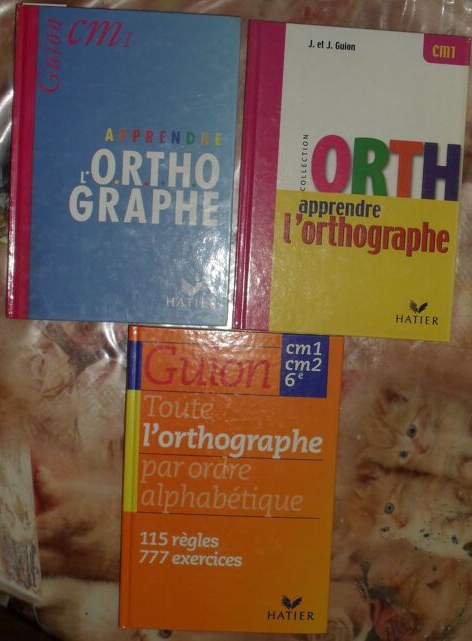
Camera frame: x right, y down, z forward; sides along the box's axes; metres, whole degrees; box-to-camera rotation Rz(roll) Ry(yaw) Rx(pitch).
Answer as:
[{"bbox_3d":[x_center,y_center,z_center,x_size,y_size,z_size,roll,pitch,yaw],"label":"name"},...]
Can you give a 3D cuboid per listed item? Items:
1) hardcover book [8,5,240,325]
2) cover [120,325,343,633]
[{"bbox_3d":[-0.089,-0.121,0.520,0.175,0.013,0.244,2,93,-2],"label":"hardcover book"},{"bbox_3d":[-0.005,0.132,0.534,0.172,0.013,0.245,3,93,-2],"label":"cover"}]

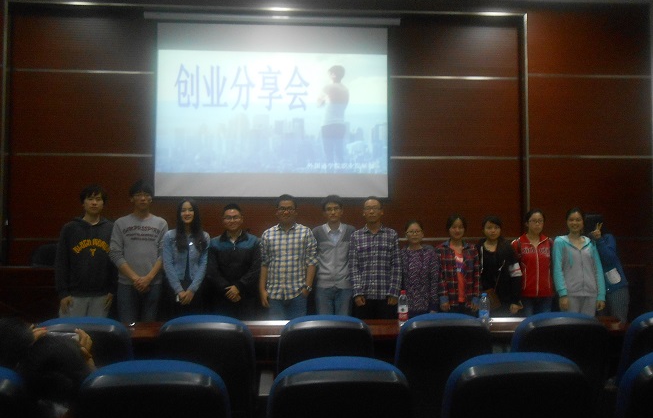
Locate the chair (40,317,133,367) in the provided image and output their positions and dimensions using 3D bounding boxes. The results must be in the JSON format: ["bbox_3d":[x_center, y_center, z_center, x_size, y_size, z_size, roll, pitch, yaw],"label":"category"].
[{"bbox_3d":[-1.195,1.033,3.040,0.540,0.980,0.600,0,-2,-4],"label":"chair"}]

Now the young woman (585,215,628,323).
[{"bbox_3d":[2.555,0.837,5.171,0.500,1.570,0.360,-1,-2,17],"label":"young woman"}]

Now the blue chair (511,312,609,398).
[{"bbox_3d":[1.197,1.038,3.186,0.540,0.980,0.600,0,-2,-4],"label":"blue chair"}]

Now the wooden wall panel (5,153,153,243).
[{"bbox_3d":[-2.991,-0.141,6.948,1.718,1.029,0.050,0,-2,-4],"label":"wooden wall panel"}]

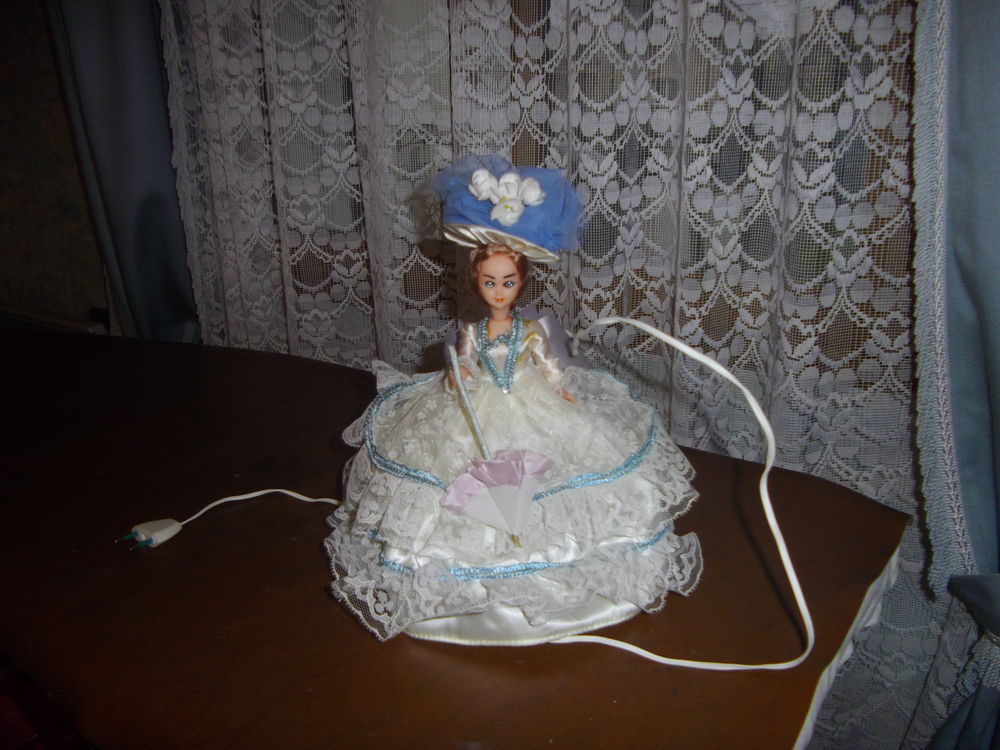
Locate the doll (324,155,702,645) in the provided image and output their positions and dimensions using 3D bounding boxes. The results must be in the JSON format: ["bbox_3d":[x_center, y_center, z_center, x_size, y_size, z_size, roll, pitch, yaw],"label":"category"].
[{"bbox_3d":[0.008,-0.009,0.507,0.252,0.265,0.245,-1,15,3],"label":"doll"}]

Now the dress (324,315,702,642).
[{"bbox_3d":[0.009,0.040,0.520,0.252,0.165,0.245,-1,15,3],"label":"dress"}]

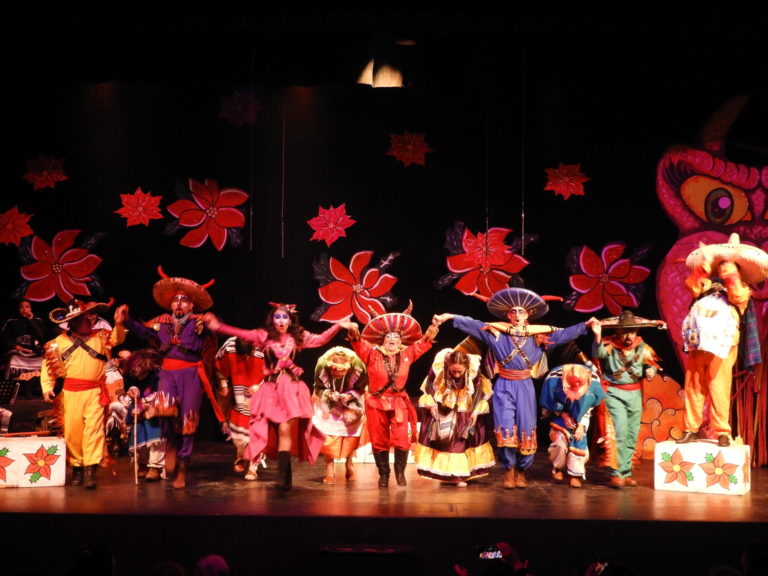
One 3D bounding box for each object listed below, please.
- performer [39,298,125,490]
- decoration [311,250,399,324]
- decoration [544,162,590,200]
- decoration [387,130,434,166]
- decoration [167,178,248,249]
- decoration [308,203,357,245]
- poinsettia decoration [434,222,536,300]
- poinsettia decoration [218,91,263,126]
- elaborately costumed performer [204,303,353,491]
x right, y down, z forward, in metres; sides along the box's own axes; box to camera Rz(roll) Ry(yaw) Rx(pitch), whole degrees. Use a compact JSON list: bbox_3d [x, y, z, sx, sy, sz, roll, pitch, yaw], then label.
[{"bbox_3d":[-2.879,0.992,11.700,0.770,1.776,0.580,0,-4,0],"label":"performer"},{"bbox_3d":[-0.363,0.000,15.000,1.082,0.922,0.060,0,-2,2],"label":"decoration"},{"bbox_3d":[2.211,-1.283,14.700,0.554,0.458,0.050,0,-2,2],"label":"decoration"},{"bbox_3d":[0.309,-1.692,14.800,0.558,0.437,0.050,0,-2,2],"label":"decoration"},{"bbox_3d":[-2.170,-0.904,15.000,1.008,0.885,0.060,0,-2,2],"label":"decoration"},{"bbox_3d":[-0.641,-0.791,15.200,0.589,0.542,0.070,0,-4,2],"label":"decoration"},{"bbox_3d":[1.223,-0.320,15.000,1.205,0.996,0.060,0,-2,2],"label":"poinsettia decoration"},{"bbox_3d":[-1.728,-2.177,14.800,0.558,0.437,0.050,0,-2,2],"label":"poinsettia decoration"},{"bbox_3d":[-0.960,0.987,11.100,1.334,1.695,0.650,0,-2,2],"label":"elaborately costumed performer"}]

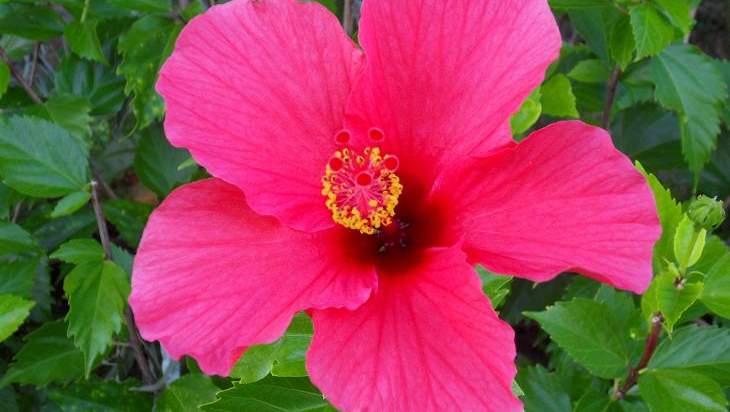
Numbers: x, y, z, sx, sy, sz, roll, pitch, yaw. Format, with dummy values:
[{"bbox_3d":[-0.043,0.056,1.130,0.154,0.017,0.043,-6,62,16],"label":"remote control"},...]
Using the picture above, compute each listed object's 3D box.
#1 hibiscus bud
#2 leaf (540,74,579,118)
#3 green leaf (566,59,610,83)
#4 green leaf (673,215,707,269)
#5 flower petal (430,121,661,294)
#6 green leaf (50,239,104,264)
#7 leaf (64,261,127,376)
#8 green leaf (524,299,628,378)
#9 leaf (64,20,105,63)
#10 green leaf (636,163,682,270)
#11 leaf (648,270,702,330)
[{"bbox_3d":[0.107,0.002,0.395,0.011,0.011,0.011,20,24,9],"label":"hibiscus bud"},{"bbox_3d":[0.062,-0.035,0.405,0.013,0.015,0.006,-19,6,-5],"label":"leaf"},{"bbox_3d":[0.083,-0.050,0.470,0.017,0.009,0.010,0,60,0],"label":"green leaf"},{"bbox_3d":[0.101,0.011,0.392,0.011,0.018,0.007,9,0,1],"label":"green leaf"},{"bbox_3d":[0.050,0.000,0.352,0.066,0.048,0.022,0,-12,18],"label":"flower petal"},{"bbox_3d":[-0.098,0.015,0.430,0.018,0.011,0.007,0,-17,0],"label":"green leaf"},{"bbox_3d":[-0.091,0.038,0.430,0.021,0.041,0.011,7,0,1],"label":"leaf"},{"bbox_3d":[0.067,0.042,0.400,0.035,0.010,0.022,22,67,16],"label":"green leaf"},{"bbox_3d":[-0.100,-0.059,0.450,0.015,0.008,0.017,-9,67,-4],"label":"leaf"},{"bbox_3d":[0.093,0.004,0.402,0.015,0.035,0.009,-13,0,-8],"label":"green leaf"},{"bbox_3d":[0.092,0.028,0.375,0.016,0.009,0.019,6,64,3],"label":"leaf"}]

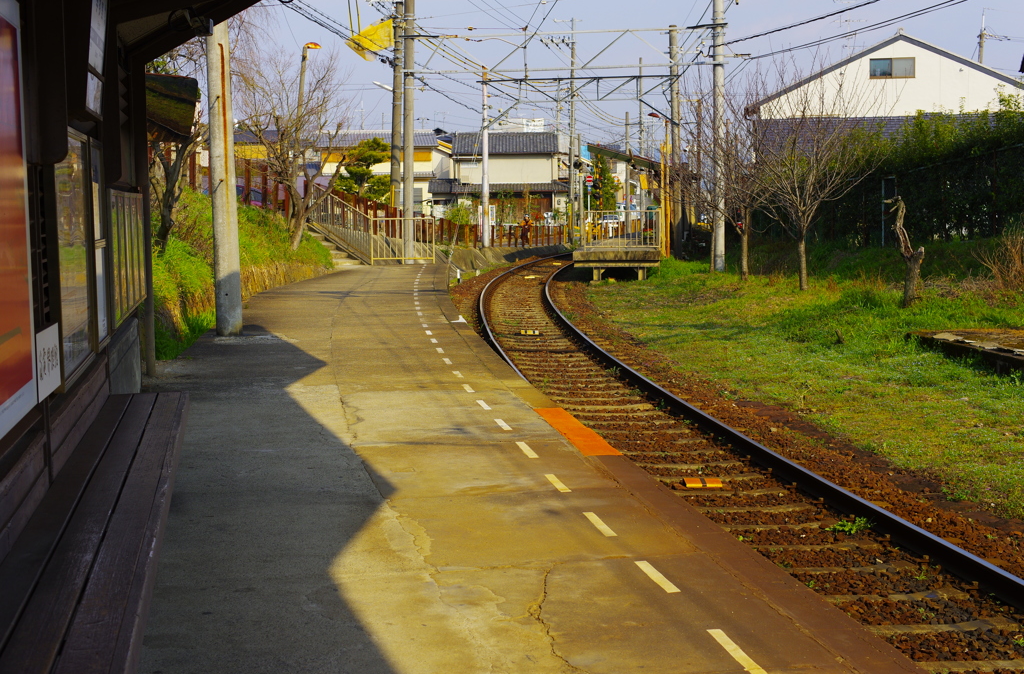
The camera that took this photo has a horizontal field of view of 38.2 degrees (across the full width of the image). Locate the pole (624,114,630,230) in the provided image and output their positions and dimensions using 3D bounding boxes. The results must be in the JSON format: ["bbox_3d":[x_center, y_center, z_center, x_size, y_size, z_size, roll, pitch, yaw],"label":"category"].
[{"bbox_3d":[7.876,-11.329,101.617,0.260,8.400,0.260,0,5,0],"label":"pole"}]

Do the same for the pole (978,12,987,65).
[{"bbox_3d":[20.879,-9.278,65.553,0.400,9.800,0.400,0,5,0],"label":"pole"}]

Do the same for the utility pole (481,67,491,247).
[{"bbox_3d":[-0.865,-5.876,48.231,0.260,5.900,0.260,0,5,0],"label":"utility pole"}]

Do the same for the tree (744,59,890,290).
[{"bbox_3d":[5.647,-3.000,27.306,2.700,4.250,2.500,0,5,0],"label":"tree"}]

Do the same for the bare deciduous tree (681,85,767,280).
[{"bbox_3d":[4.423,-3.179,30.318,1.950,4.000,1.900,0,5,0],"label":"bare deciduous tree"}]

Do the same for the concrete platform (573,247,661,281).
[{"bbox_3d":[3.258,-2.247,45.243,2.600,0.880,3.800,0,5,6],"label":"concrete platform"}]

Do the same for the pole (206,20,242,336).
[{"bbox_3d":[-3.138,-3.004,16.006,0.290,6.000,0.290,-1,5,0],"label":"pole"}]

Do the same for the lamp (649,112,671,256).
[{"bbox_3d":[4.423,-4.586,44.299,0.680,4.400,0.280,0,5,6],"label":"lamp"}]

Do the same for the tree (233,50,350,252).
[{"bbox_3d":[-4.527,-3.916,30.608,2.450,4.200,2.300,0,5,0],"label":"tree"}]

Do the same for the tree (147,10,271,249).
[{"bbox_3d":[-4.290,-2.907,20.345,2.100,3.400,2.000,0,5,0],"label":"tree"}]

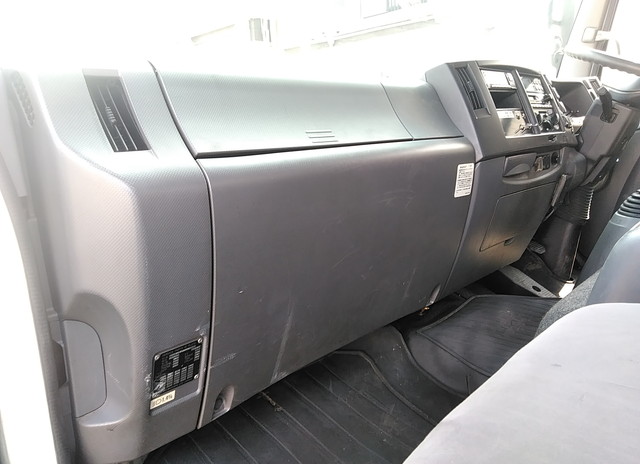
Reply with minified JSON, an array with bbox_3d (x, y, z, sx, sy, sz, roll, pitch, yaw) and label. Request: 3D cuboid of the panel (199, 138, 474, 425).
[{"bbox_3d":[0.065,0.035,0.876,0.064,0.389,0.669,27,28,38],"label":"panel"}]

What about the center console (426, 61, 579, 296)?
[{"bbox_3d":[0.444,-0.162,1.306,0.196,0.526,0.573,27,28,38],"label":"center console"}]

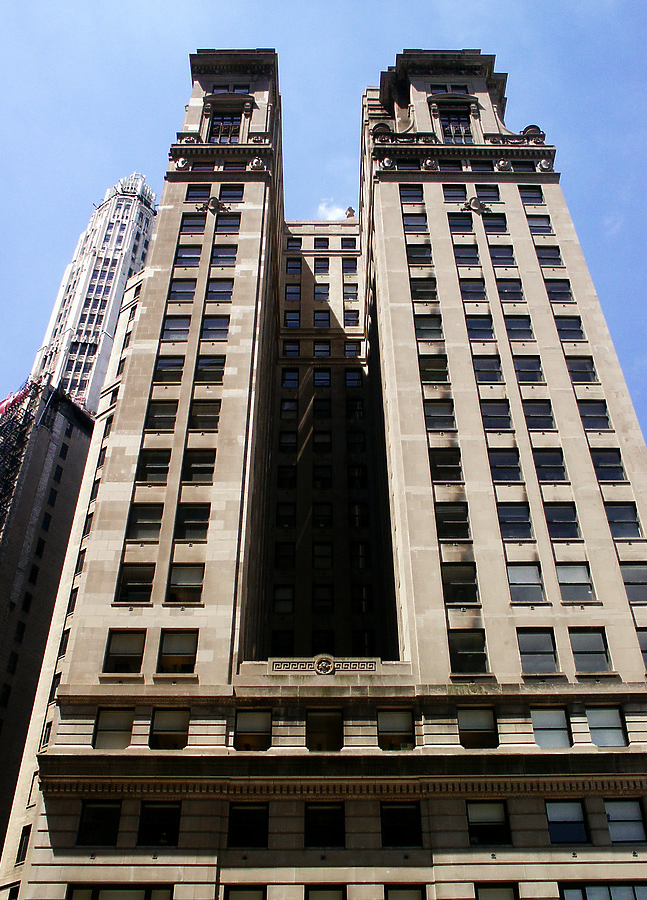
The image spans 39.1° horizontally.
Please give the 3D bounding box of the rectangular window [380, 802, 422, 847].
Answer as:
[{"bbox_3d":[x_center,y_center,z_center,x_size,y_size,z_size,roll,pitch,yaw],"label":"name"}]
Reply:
[{"bbox_3d":[2.914,14.106,34.077,1.461,1.597,0.200,0,-42,0],"label":"rectangular window"}]

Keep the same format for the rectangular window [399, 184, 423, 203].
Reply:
[{"bbox_3d":[6.183,-18.021,63.935,1.580,2.200,0.250,0,-42,0],"label":"rectangular window"}]

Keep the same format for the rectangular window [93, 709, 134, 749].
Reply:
[{"bbox_3d":[-8.081,10.832,35.097,1.445,1.751,0.250,0,-42,0],"label":"rectangular window"}]

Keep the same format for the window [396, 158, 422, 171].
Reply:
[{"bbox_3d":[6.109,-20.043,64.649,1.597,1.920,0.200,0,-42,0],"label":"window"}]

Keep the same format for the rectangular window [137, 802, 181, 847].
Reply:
[{"bbox_3d":[-6.184,14.147,34.475,1.514,1.668,0.200,0,-42,0],"label":"rectangular window"}]

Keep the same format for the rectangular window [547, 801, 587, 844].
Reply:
[{"bbox_3d":[9.138,13.983,34.082,1.448,1.611,0.200,0,-42,0],"label":"rectangular window"}]

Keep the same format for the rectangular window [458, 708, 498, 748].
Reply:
[{"bbox_3d":[5.987,10.805,35.174,1.428,1.785,0.250,0,-42,0],"label":"rectangular window"}]

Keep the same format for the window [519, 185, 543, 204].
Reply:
[{"bbox_3d":[13.802,-16.784,60.179,1.550,2.159,0.250,0,-42,0],"label":"window"}]

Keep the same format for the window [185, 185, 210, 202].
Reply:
[{"bbox_3d":[-8.500,-17.341,61.845,1.492,2.109,0.200,0,-42,0],"label":"window"}]

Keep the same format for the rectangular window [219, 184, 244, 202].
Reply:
[{"bbox_3d":[-6.051,-16.867,60.181,1.571,2.050,0.250,0,-42,0],"label":"rectangular window"}]

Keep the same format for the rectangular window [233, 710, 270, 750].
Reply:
[{"bbox_3d":[-2.692,10.881,35.072,1.377,1.751,0.250,0,-42,0],"label":"rectangular window"}]

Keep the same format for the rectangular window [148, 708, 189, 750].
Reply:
[{"bbox_3d":[-6.122,11.246,36.475,1.482,1.760,0.200,0,-42,0],"label":"rectangular window"}]

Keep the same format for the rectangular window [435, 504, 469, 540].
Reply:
[{"bbox_3d":[6.277,3.477,44.065,1.621,2.201,0.200,0,-42,0],"label":"rectangular window"}]

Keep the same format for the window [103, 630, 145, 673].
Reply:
[{"bbox_3d":[-8.555,8.727,39.277,1.621,2.201,0.200,0,-42,0],"label":"window"}]

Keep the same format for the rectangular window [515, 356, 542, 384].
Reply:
[{"bbox_3d":[11.303,-4.407,50.318,1.492,2.109,0.200,0,-42,0],"label":"rectangular window"}]

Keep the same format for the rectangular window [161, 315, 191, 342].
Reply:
[{"bbox_3d":[-8.621,-7.117,53.526,1.621,2.201,0.200,0,-42,0],"label":"rectangular window"}]

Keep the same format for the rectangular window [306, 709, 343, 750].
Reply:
[{"bbox_3d":[0.053,11.138,36.211,1.478,1.833,0.200,0,-42,0],"label":"rectangular window"}]

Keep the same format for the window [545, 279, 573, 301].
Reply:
[{"bbox_3d":[14.127,-9.458,54.426,1.533,2.108,0.200,0,-42,0],"label":"window"}]

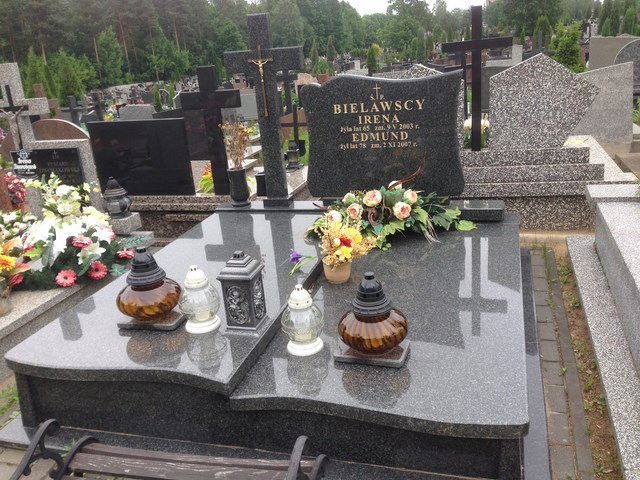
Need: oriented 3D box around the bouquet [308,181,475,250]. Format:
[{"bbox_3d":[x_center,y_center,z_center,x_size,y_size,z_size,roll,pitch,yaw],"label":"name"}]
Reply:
[{"bbox_3d":[0.399,-0.145,3.338,0.869,0.270,0.484,1,20,17],"label":"bouquet"}]

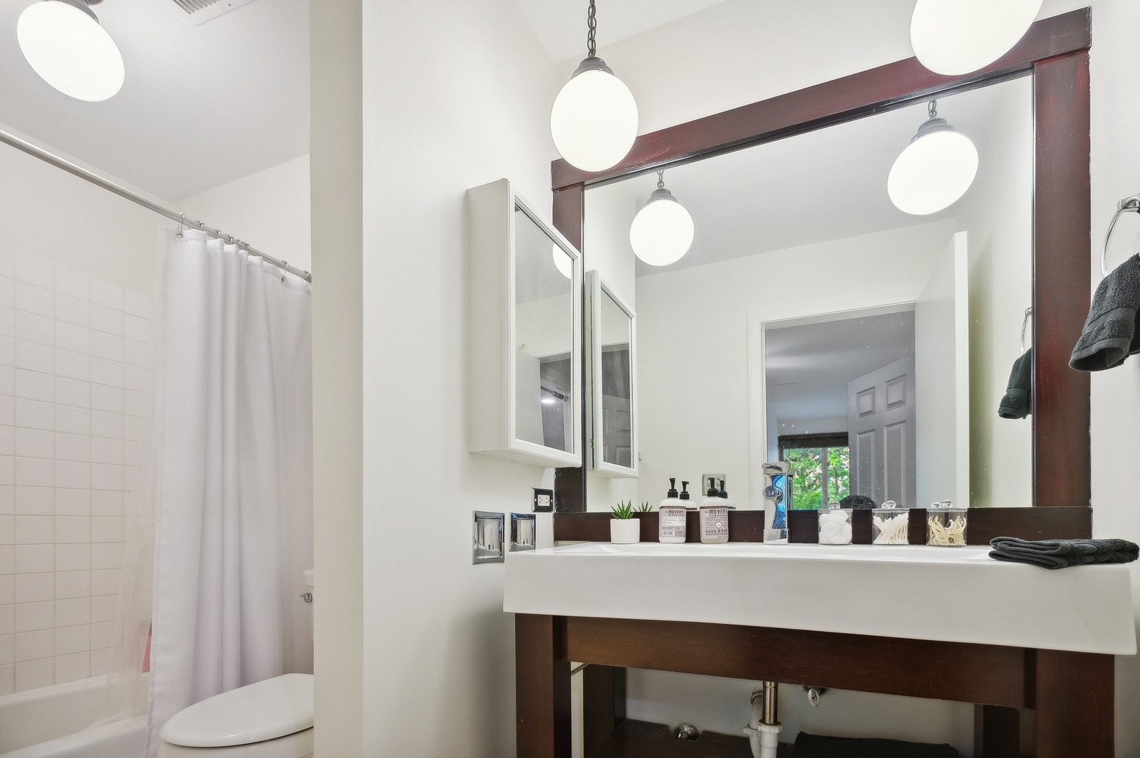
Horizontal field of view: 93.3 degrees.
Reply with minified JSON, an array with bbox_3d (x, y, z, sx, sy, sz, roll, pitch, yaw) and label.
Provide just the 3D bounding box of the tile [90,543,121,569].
[{"bbox_3d":[-1.926,0.737,2.239,0.010,0.109,0.111,-1,-7,27],"label":"tile"}]

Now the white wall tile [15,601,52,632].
[{"bbox_3d":[-2.000,0.889,2.012,0.010,0.108,0.108,-5,-7,26],"label":"white wall tile"}]

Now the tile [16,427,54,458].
[{"bbox_3d":[-2.054,0.246,2.067,0.010,0.108,0.108,-5,-7,26],"label":"tile"}]

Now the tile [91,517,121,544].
[{"bbox_3d":[-1.927,0.628,2.240,0.010,0.109,0.111,-1,-7,27],"label":"tile"}]

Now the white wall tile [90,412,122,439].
[{"bbox_3d":[-1.955,0.200,2.273,0.010,0.108,0.108,-5,-7,26],"label":"white wall tile"}]

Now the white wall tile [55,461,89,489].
[{"bbox_3d":[-1.985,0.383,2.147,0.009,0.108,0.108,-3,-7,27],"label":"white wall tile"}]

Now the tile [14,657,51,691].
[{"bbox_3d":[-2.024,1.117,2.036,0.010,0.109,0.111,-1,-7,27],"label":"tile"}]

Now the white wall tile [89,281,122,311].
[{"bbox_3d":[-1.929,-0.355,2.241,0.009,0.105,0.108,-3,-7,27],"label":"white wall tile"}]

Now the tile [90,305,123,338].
[{"bbox_3d":[-1.932,-0.244,2.246,0.010,0.109,0.111,-1,-7,27],"label":"tile"}]

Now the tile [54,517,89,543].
[{"bbox_3d":[-1.985,0.602,2.147,0.009,0.108,0.108,-3,-7,27],"label":"tile"}]

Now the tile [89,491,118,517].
[{"bbox_3d":[-1.934,0.521,2.249,0.010,0.108,0.108,-5,-7,26],"label":"tile"}]

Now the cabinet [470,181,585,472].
[{"bbox_3d":[-0.099,-0.106,1.375,0.108,0.620,0.400,-7,-13,23],"label":"cabinet"}]

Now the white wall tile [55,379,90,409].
[{"bbox_3d":[-1.981,0.055,2.144,0.010,0.109,0.111,-1,-7,27],"label":"white wall tile"}]

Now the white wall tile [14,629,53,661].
[{"bbox_3d":[-2.025,1.009,2.039,0.010,0.110,0.108,0,-4,29],"label":"white wall tile"}]

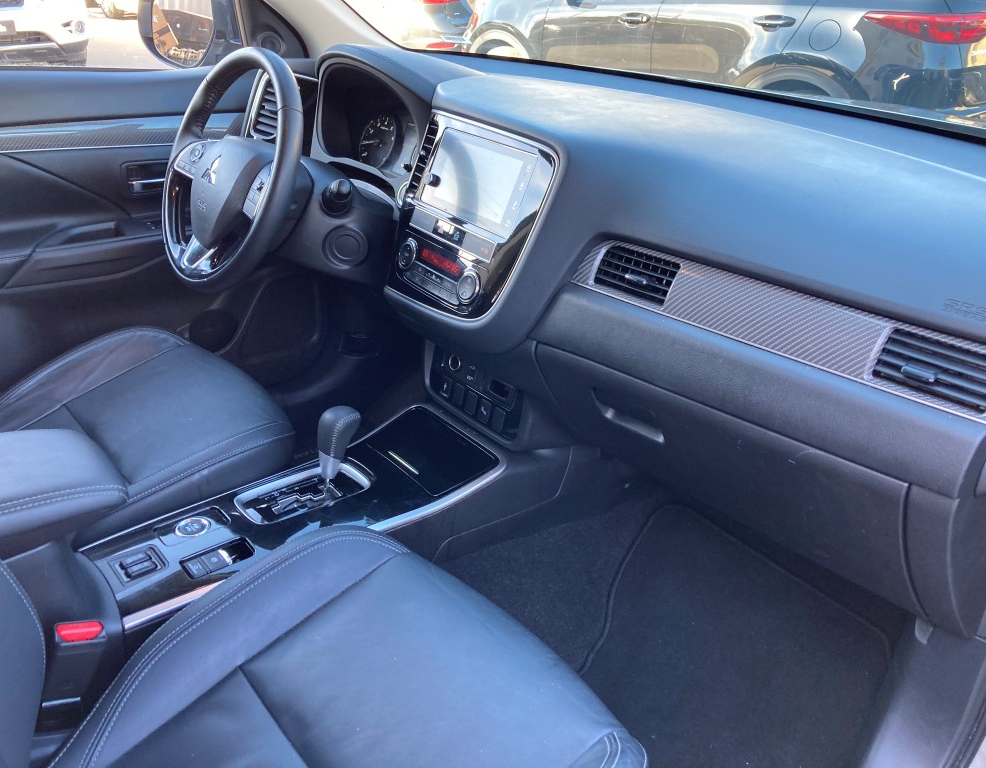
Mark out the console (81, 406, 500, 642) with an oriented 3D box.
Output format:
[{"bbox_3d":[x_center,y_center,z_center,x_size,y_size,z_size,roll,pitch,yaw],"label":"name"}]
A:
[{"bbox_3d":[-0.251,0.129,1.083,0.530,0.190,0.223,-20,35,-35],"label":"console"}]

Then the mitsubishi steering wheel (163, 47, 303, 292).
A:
[{"bbox_3d":[-0.391,-0.318,1.247,0.105,0.372,0.375,12,14,-46],"label":"mitsubishi steering wheel"}]

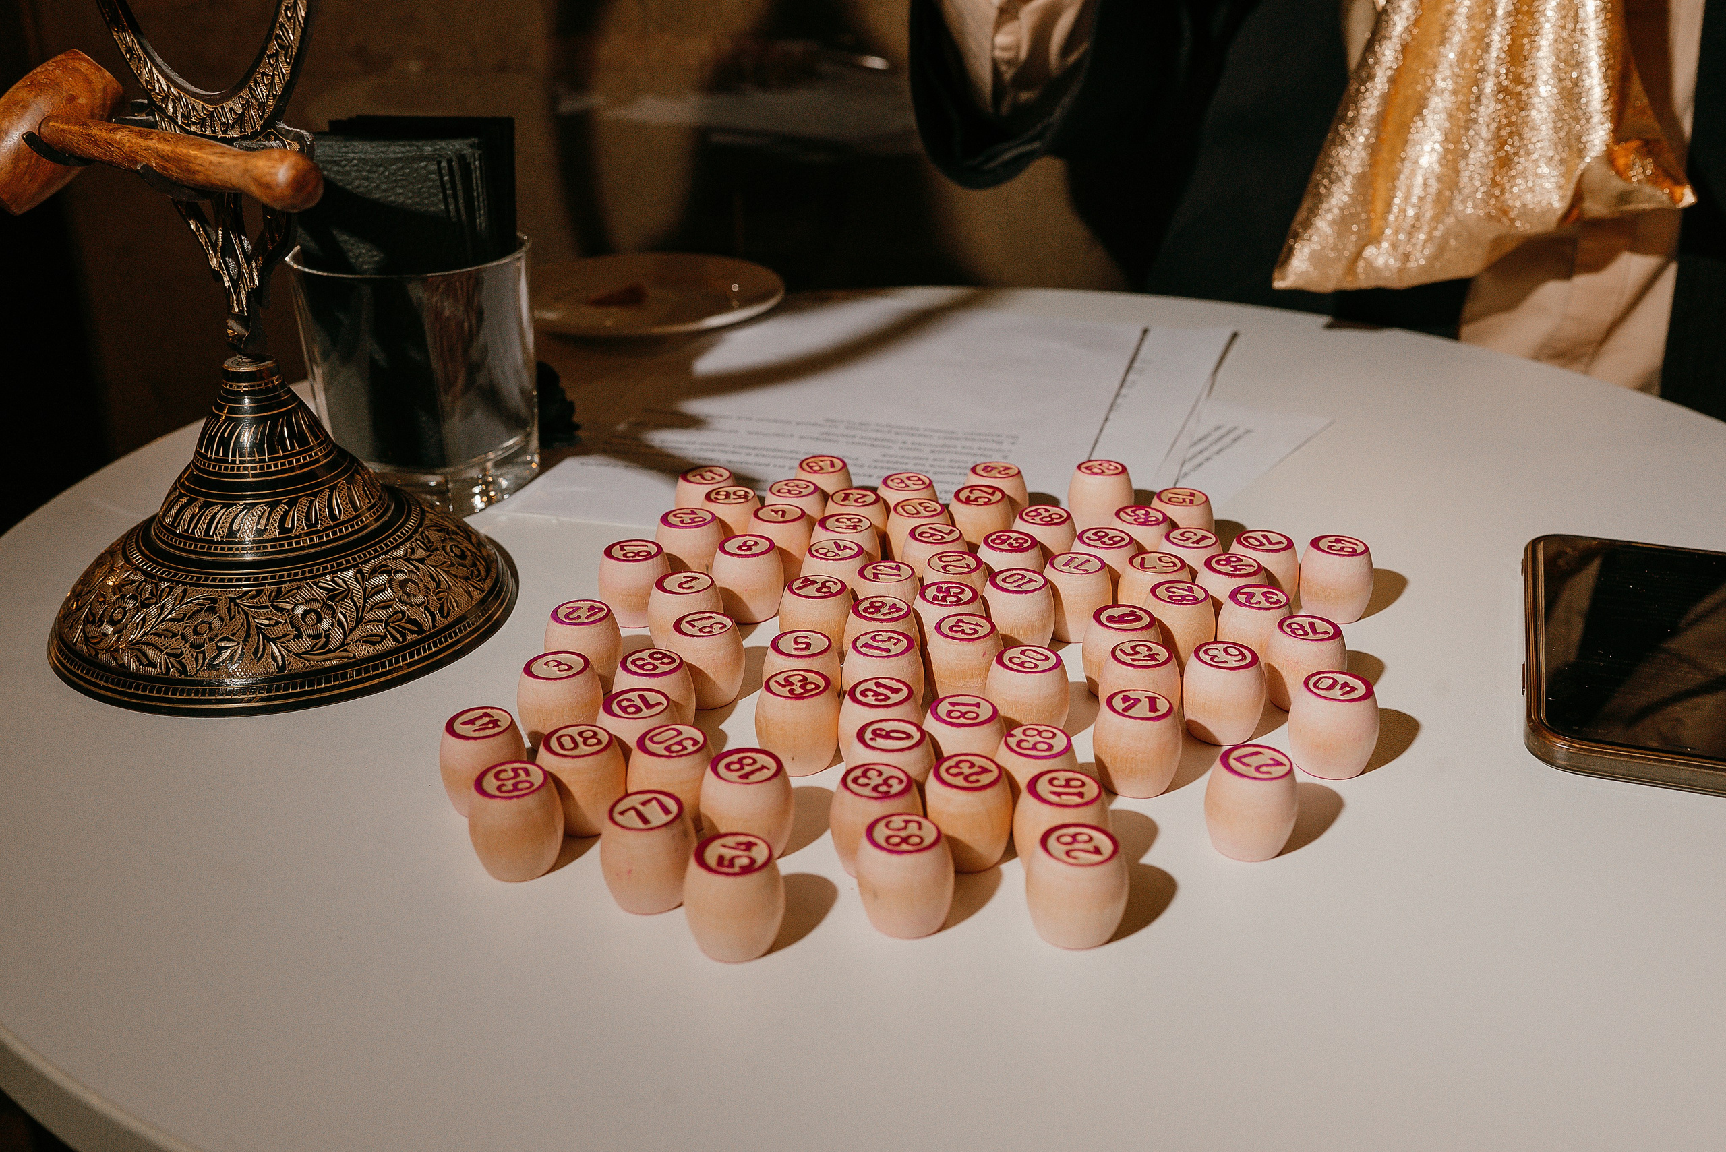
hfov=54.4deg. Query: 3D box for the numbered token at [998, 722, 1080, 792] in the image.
[{"bbox_3d":[0.045,0.053,0.433,0.022,0.023,0.022,-1,24,0],"label":"numbered token"}]

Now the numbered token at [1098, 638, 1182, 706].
[{"bbox_3d":[0.078,0.032,0.473,0.023,0.024,0.023,-1,25,0],"label":"numbered token"}]

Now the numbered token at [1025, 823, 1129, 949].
[{"bbox_3d":[0.050,0.073,0.392,0.023,0.024,0.023,3,25,8],"label":"numbered token"}]

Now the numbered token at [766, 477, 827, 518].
[{"bbox_3d":[-0.024,-0.020,0.591,0.023,0.024,0.023,-1,25,0],"label":"numbered token"}]

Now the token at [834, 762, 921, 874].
[{"bbox_3d":[0.004,0.061,0.418,0.023,0.024,0.023,-1,24,1],"label":"token"}]

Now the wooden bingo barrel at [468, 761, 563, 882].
[{"bbox_3d":[-0.085,0.060,0.412,0.023,0.023,0.023,-1,24,0],"label":"wooden bingo barrel"}]

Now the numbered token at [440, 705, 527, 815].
[{"bbox_3d":[-0.101,0.050,0.450,0.023,0.024,0.023,-1,24,1],"label":"numbered token"}]

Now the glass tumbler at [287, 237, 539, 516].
[{"bbox_3d":[-0.169,-0.080,0.643,0.087,0.092,0.087,-1,25,0],"label":"glass tumbler"}]

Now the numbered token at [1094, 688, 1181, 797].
[{"bbox_3d":[0.073,0.045,0.449,0.023,0.024,0.023,-1,24,0],"label":"numbered token"}]

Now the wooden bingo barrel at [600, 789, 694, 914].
[{"bbox_3d":[-0.051,0.067,0.406,0.023,0.024,0.023,-4,25,-8],"label":"wooden bingo barrel"}]

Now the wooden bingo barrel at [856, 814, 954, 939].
[{"bbox_3d":[0.010,0.070,0.392,0.023,0.024,0.023,-1,25,0],"label":"wooden bingo barrel"}]

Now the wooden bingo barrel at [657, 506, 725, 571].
[{"bbox_3d":[-0.058,-0.008,0.563,0.023,0.024,0.023,-1,24,0],"label":"wooden bingo barrel"}]

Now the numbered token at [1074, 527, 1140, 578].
[{"bbox_3d":[0.078,-0.001,0.542,0.023,0.023,0.023,-1,24,0],"label":"numbered token"}]

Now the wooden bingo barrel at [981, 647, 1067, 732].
[{"bbox_3d":[0.047,0.034,0.475,0.023,0.024,0.023,-1,24,1],"label":"wooden bingo barrel"}]

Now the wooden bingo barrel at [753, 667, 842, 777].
[{"bbox_3d":[-0.017,0.040,0.455,0.023,0.023,0.023,-1,24,0],"label":"wooden bingo barrel"}]

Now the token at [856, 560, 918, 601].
[{"bbox_3d":[0.007,0.010,0.532,0.023,0.024,0.023,0,24,1],"label":"token"}]

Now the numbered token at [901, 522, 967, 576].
[{"bbox_3d":[0.025,-0.003,0.560,0.023,0.024,0.023,-1,24,1],"label":"numbered token"}]

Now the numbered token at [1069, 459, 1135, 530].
[{"bbox_3d":[0.086,-0.028,0.609,0.023,0.024,0.023,-1,24,0],"label":"numbered token"}]

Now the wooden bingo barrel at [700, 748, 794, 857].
[{"bbox_3d":[-0.029,0.059,0.426,0.023,0.024,0.023,-1,24,1],"label":"wooden bingo barrel"}]

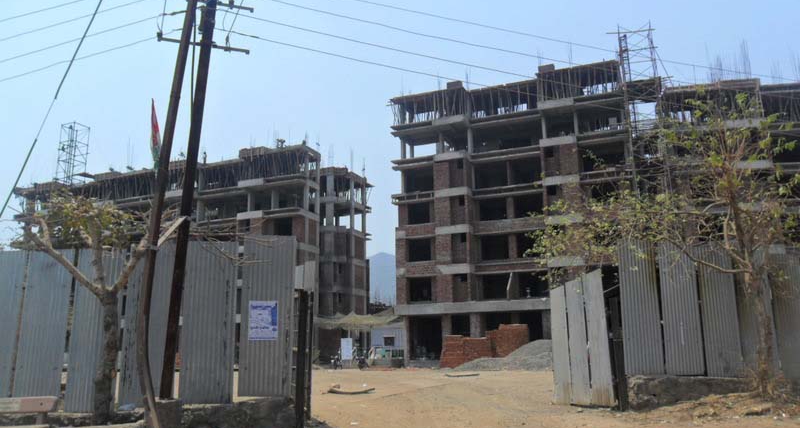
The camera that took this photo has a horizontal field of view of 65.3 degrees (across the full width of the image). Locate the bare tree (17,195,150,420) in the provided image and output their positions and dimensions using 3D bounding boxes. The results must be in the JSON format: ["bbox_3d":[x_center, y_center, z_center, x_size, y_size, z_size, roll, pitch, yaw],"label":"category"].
[{"bbox_3d":[-4.420,1.342,8.770,1.750,3.150,1.650,4,-13,-26],"label":"bare tree"}]

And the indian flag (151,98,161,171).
[{"bbox_3d":[-3.766,-1.224,9.611,0.180,1.150,0.130,3,-12,-22],"label":"indian flag"}]

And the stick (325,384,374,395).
[{"bbox_3d":[-1.565,5.580,19.726,1.600,0.200,0.400,-1,-11,0],"label":"stick"}]

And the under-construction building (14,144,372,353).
[{"bbox_3d":[-23.439,6.549,68.124,39.500,19.700,12.500,-6,-12,24],"label":"under-construction building"}]

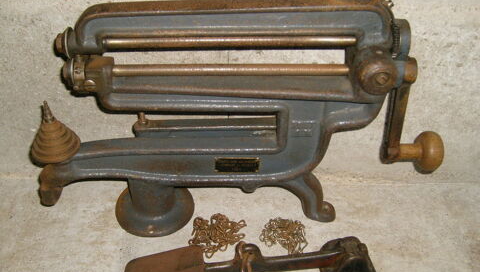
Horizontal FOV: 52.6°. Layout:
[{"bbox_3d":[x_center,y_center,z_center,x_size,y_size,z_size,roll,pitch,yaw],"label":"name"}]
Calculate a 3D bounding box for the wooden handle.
[{"bbox_3d":[0.245,0.022,0.657,0.060,0.056,0.056,0,30,0],"label":"wooden handle"}]

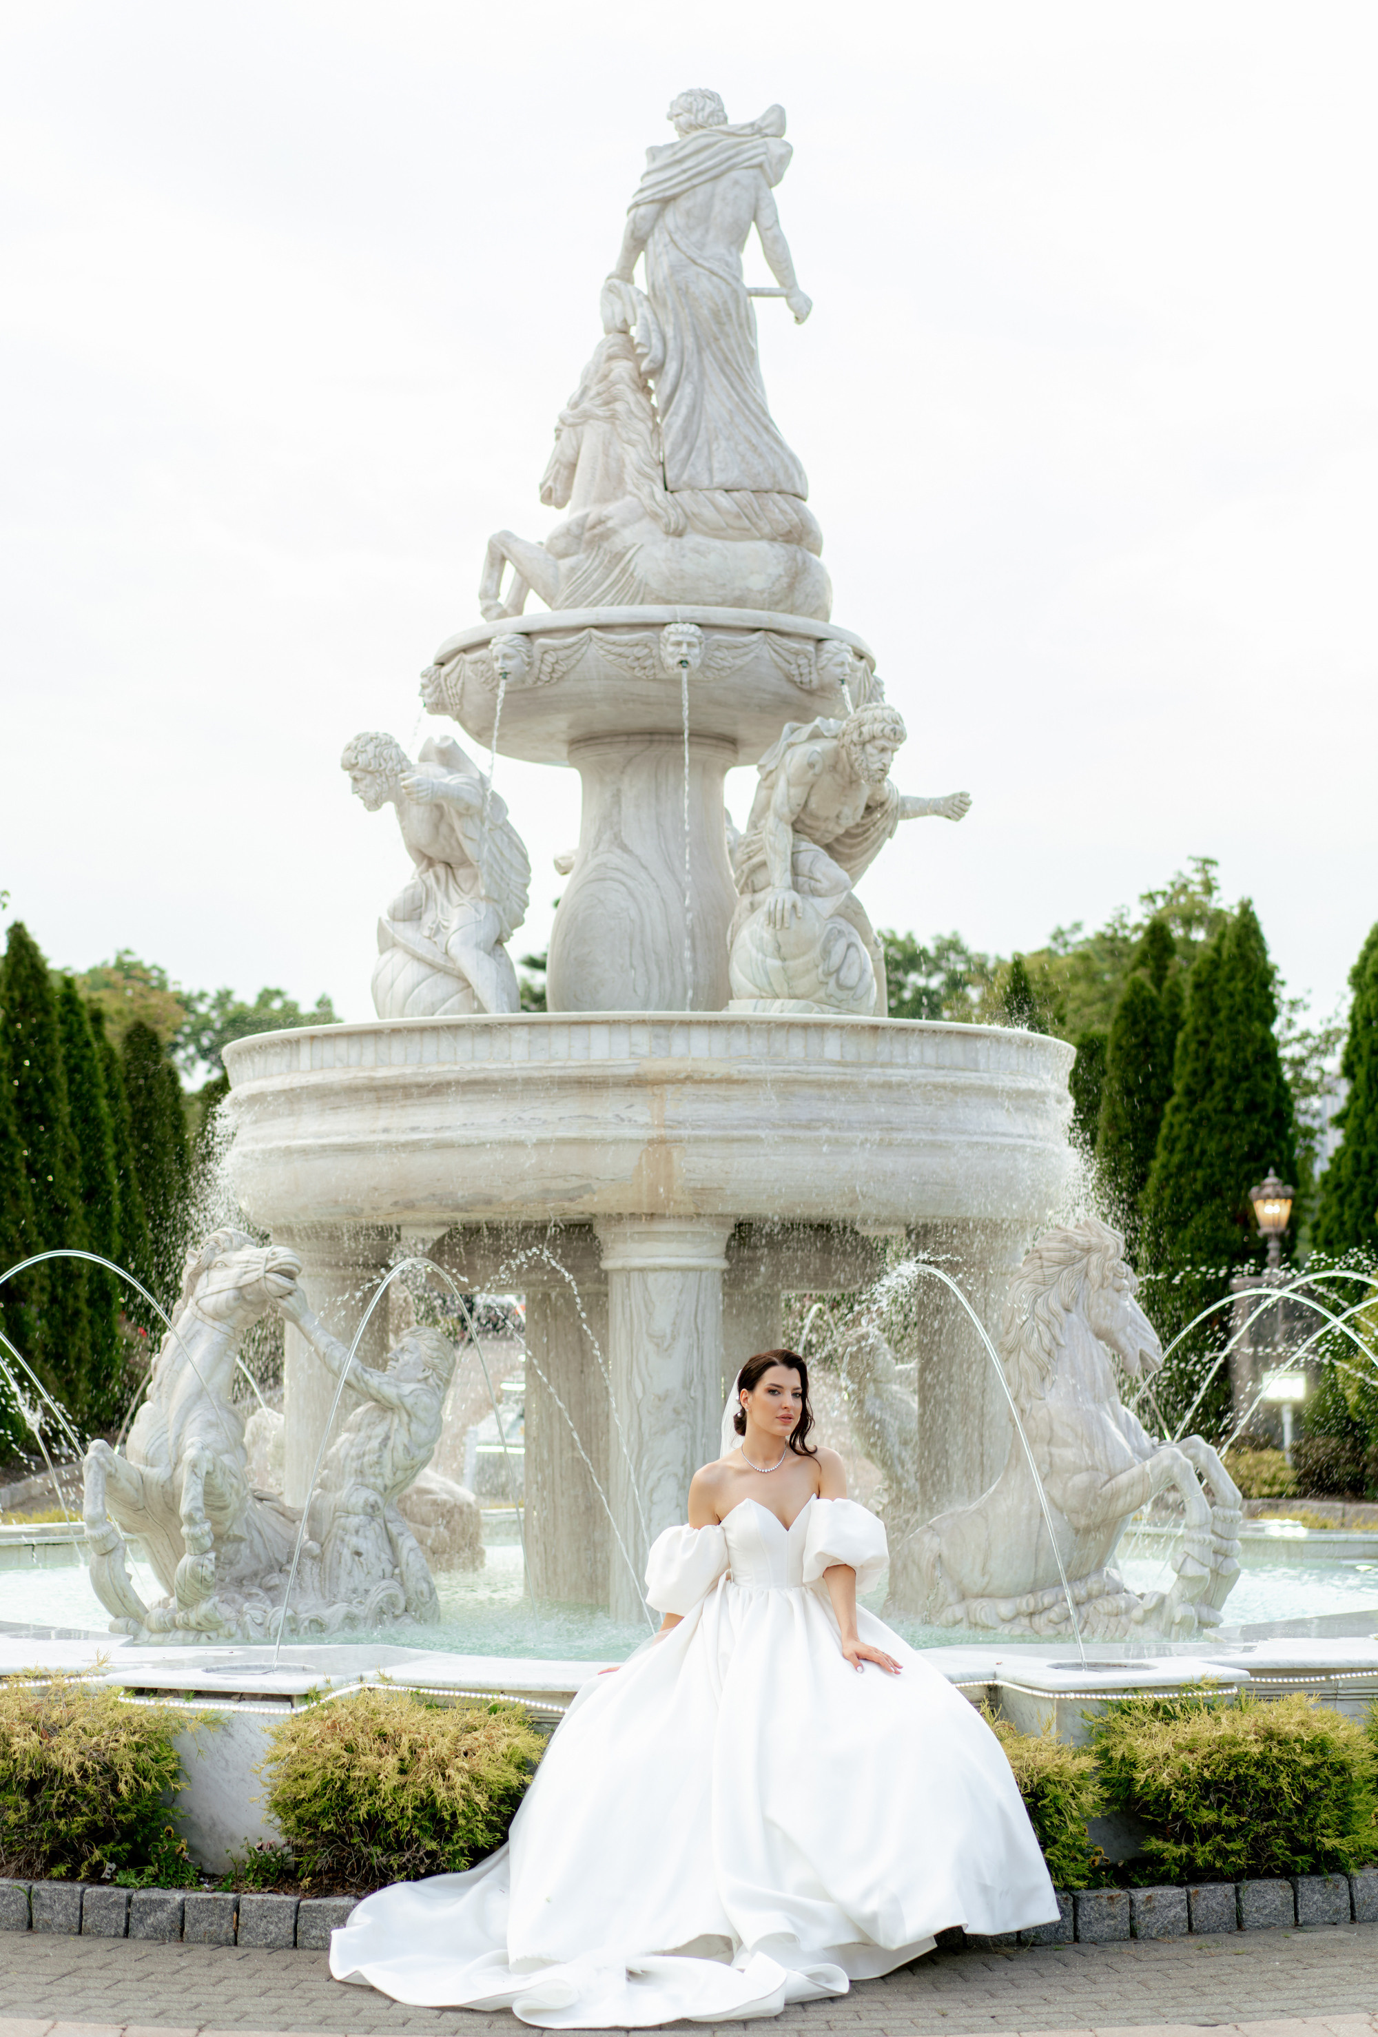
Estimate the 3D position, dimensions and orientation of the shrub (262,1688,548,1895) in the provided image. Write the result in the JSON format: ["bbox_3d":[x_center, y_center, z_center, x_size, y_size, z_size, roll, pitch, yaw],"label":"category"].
[{"bbox_3d":[-0.726,1.980,8.182,0.800,0.491,0.650,0,-5,0],"label":"shrub"}]

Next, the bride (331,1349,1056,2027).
[{"bbox_3d":[0.000,1.446,7.207,1.590,1.369,1.692,1,-6,-8],"label":"bride"}]

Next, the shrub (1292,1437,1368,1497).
[{"bbox_3d":[4.070,2.856,20.019,0.520,0.416,0.500,0,-5,0],"label":"shrub"}]

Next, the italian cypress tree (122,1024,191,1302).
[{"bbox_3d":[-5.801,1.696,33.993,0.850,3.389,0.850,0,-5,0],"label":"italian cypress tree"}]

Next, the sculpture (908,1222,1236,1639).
[{"bbox_3d":[1.181,1.282,9.972,1.120,1.282,0.620,-1,-6,10],"label":"sculpture"}]

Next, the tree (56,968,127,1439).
[{"bbox_3d":[-5.446,1.653,27.969,0.880,4.029,0.880,0,-5,0],"label":"tree"}]

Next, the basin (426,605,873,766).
[{"bbox_3d":[-0.140,-1.207,12.370,1.740,0.433,1.740,0,-5,0],"label":"basin"}]

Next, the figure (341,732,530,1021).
[{"bbox_3d":[-0.895,-0.443,11.244,0.620,1.172,0.680,2,-6,-15],"label":"figure"}]

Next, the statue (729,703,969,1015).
[{"bbox_3d":[0.528,-0.485,10.947,0.700,1.197,0.660,5,-8,-42],"label":"statue"}]

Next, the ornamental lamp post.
[{"bbox_3d":[3.873,1.345,20.967,0.290,0.707,0.290,0,-5,0],"label":"ornamental lamp post"}]

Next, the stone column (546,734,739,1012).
[{"bbox_3d":[-0.122,-0.412,11.497,0.760,1.142,0.760,0,-6,0],"label":"stone column"}]

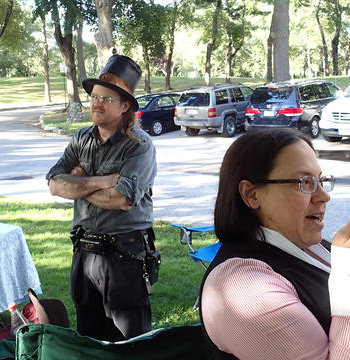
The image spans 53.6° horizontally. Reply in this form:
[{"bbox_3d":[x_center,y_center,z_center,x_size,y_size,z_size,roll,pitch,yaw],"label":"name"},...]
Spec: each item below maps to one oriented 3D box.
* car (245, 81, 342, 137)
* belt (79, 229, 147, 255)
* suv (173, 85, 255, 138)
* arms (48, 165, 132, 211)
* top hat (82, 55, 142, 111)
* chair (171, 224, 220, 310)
[{"bbox_3d":[4.650,-2.600,12.500,1.960,1.760,5.050,10,19,40],"label":"car"},{"bbox_3d":[-0.310,0.290,1.750,0.360,0.085,0.270,7,13,29],"label":"belt"},{"bbox_3d":[2.060,-2.580,12.900,1.800,1.700,4.500,10,19,40],"label":"suv"},{"bbox_3d":[-0.397,0.033,1.620,0.400,0.180,0.220,7,13,29],"label":"arms"},{"bbox_3d":[-0.290,-0.464,1.650,0.290,0.170,0.320,10,-9,40],"label":"top hat"},{"bbox_3d":[0.350,0.540,2.940,0.620,0.880,0.800,1,12,6],"label":"chair"}]

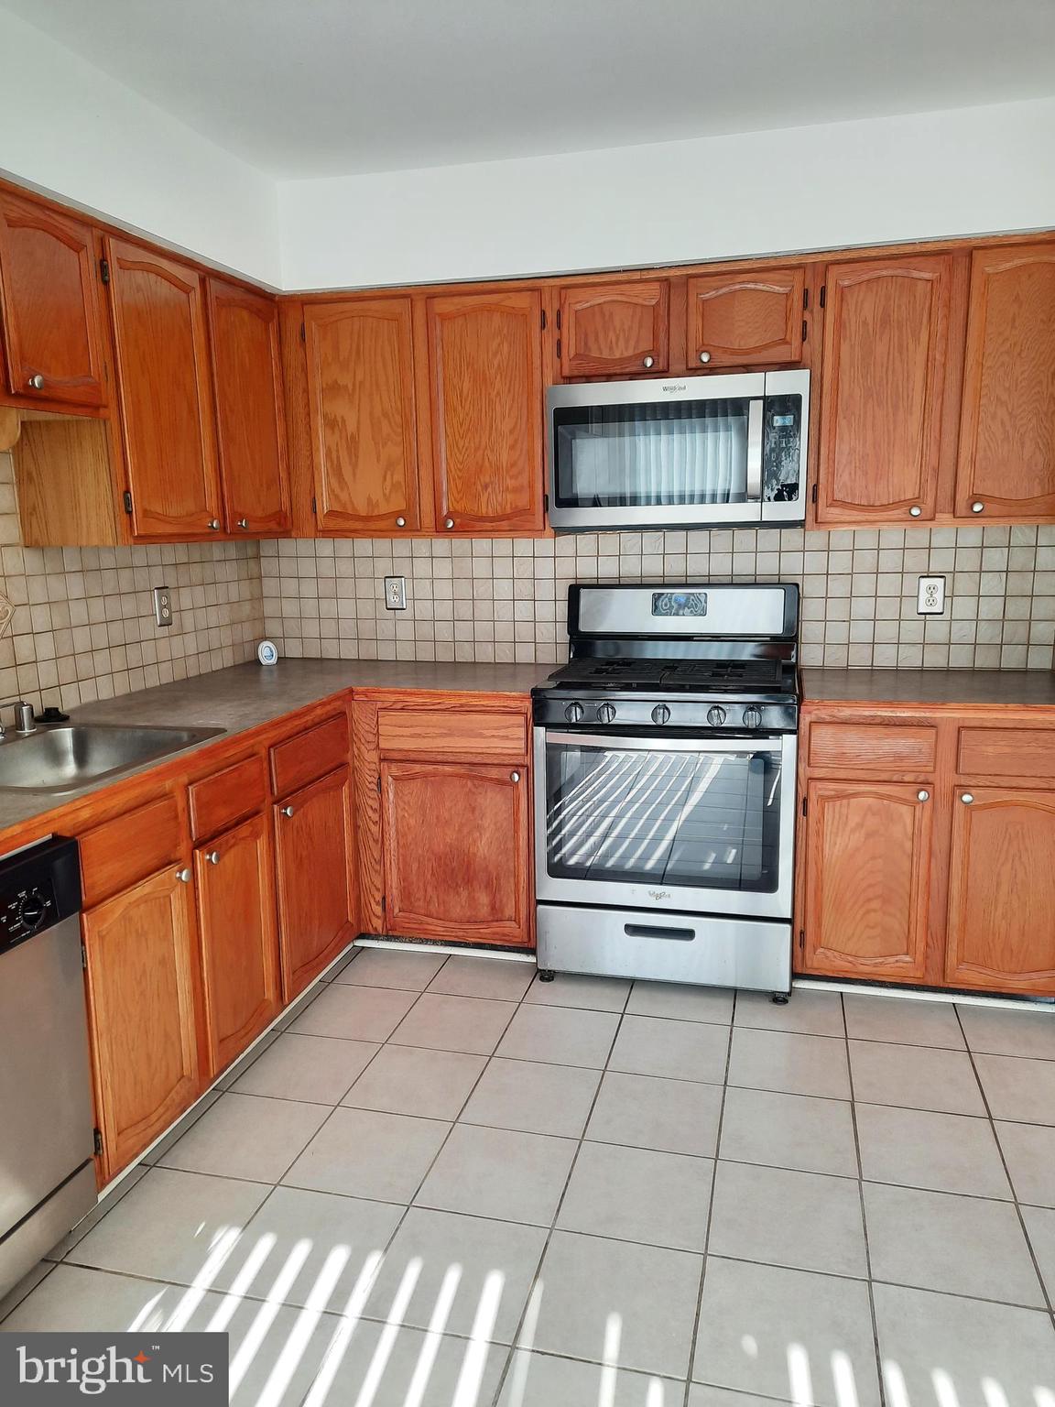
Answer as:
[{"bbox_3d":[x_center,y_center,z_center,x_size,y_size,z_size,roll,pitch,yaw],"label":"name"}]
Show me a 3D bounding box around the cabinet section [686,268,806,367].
[{"bbox_3d":[0.663,-1.131,3.067,0.328,0.256,0.290,2,11,14],"label":"cabinet section"}]

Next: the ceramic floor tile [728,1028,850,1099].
[{"bbox_3d":[0.689,0.946,2.674,0.303,0.010,0.303,2,11,14],"label":"ceramic floor tile"}]

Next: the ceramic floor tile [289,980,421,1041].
[{"bbox_3d":[-0.502,0.910,2.984,0.303,0.010,0.303,2,11,14],"label":"ceramic floor tile"}]

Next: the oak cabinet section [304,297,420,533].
[{"bbox_3d":[-0.492,-0.943,3.405,0.360,0.708,0.290,2,11,14],"label":"oak cabinet section"}]

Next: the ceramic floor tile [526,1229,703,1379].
[{"bbox_3d":[0.163,1.109,1.887,0.303,0.010,0.303,2,11,14],"label":"ceramic floor tile"}]

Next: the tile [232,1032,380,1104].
[{"bbox_3d":[-0.579,0.966,2.694,0.303,0.010,0.303,2,11,14],"label":"tile"}]

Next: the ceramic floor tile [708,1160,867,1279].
[{"bbox_3d":[0.537,1.061,2.096,0.303,0.010,0.303,2,11,14],"label":"ceramic floor tile"}]

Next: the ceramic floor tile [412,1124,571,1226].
[{"bbox_3d":[-0.059,1.042,2.250,0.303,0.010,0.303,2,11,14],"label":"ceramic floor tile"}]

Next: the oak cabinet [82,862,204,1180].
[{"bbox_3d":[-1.079,0.653,2.245,0.550,0.575,0.345,2,11,14],"label":"oak cabinet"}]

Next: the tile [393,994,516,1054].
[{"bbox_3d":[-0.204,0.920,2.908,0.303,0.010,0.303,2,11,14],"label":"tile"}]

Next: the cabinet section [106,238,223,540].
[{"bbox_3d":[-1.089,-0.805,2.719,0.290,0.708,0.400,2,11,14],"label":"cabinet section"}]

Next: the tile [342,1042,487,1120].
[{"bbox_3d":[-0.281,0.976,2.616,0.303,0.010,0.303,2,11,14],"label":"tile"}]

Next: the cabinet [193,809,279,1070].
[{"bbox_3d":[-1.003,0.590,2.644,0.560,0.581,0.325,2,11,14],"label":"cabinet"}]

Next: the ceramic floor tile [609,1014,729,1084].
[{"bbox_3d":[0.393,0.942,2.760,0.304,0.012,0.304,2,11,14],"label":"ceramic floor tile"}]

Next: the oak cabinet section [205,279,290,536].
[{"bbox_3d":[-0.979,-0.885,3.142,0.290,0.708,0.397,2,11,14],"label":"oak cabinet section"}]

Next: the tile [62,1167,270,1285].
[{"bbox_3d":[-0.733,1.080,2.110,0.304,0.012,0.304,2,11,14],"label":"tile"}]

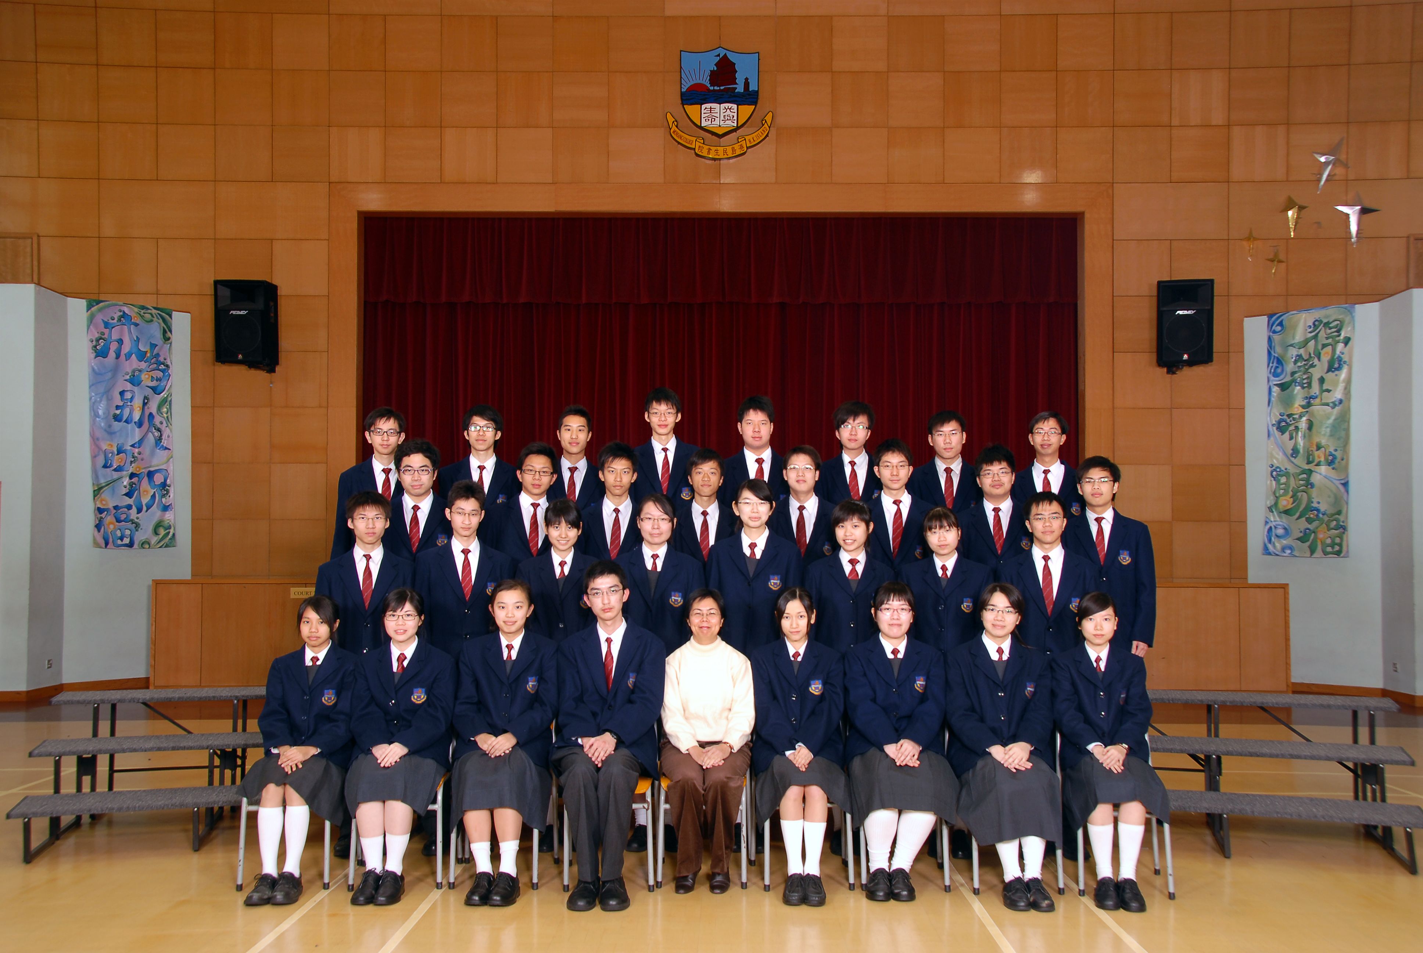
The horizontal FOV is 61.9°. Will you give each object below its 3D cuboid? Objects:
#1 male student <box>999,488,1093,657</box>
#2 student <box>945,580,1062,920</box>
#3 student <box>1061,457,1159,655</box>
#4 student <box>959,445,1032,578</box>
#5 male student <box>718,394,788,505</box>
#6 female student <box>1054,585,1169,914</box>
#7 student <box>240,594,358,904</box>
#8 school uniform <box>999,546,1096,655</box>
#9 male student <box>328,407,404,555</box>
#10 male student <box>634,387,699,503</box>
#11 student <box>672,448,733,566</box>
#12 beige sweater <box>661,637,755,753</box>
[{"bbox_3d":[1.581,0.900,5.535,0.480,1.667,0.300,-1,-3,16],"label":"male student"},{"bbox_3d":[1.193,1.065,4.910,0.450,1.243,0.660,0,-3,9],"label":"student"},{"bbox_3d":[1.932,0.719,5.777,0.490,1.648,0.300,-1,-3,18],"label":"student"},{"bbox_3d":[1.429,0.694,5.918,0.490,1.715,0.310,-1,-3,13],"label":"student"},{"bbox_3d":[0.257,0.466,6.434,0.500,1.823,0.310,0,-3,2],"label":"male student"},{"bbox_3d":[1.613,1.084,4.886,0.440,1.202,0.640,-1,-3,12],"label":"female student"},{"bbox_3d":[-1.711,1.104,5.009,0.460,1.200,0.640,0,-3,-8],"label":"student"},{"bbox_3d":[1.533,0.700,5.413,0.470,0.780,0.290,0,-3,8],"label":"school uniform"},{"bbox_3d":[-1.722,0.489,6.203,0.510,1.693,0.300,1,-3,-11],"label":"male student"},{"bbox_3d":[-0.241,0.434,6.207,0.470,1.806,0.300,0,-3,-1],"label":"male student"},{"bbox_3d":[-0.037,0.707,5.998,0.470,1.700,0.300,0,-3,0],"label":"student"},{"bbox_3d":[-0.014,0.937,5.132,0.410,0.483,0.360,0,-3,0],"label":"beige sweater"}]

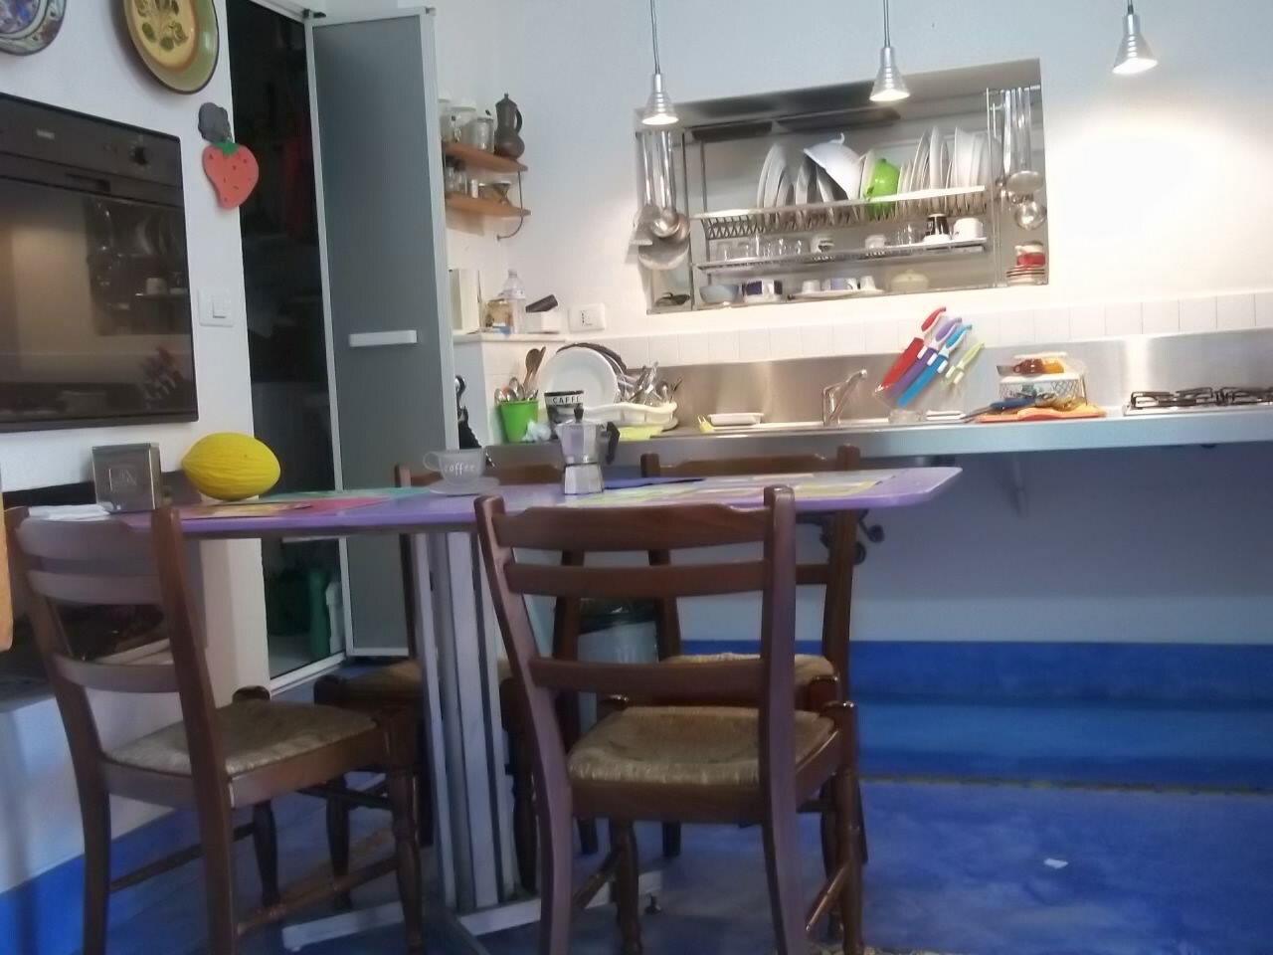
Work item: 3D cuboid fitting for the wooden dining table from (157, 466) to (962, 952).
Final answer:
[{"bbox_3d":[-0.215,0.424,2.389,1.540,0.785,0.630,-2,4,19],"label":"wooden dining table"}]

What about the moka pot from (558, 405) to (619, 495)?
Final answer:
[{"bbox_3d":[-0.082,-0.045,2.260,0.115,0.151,0.080,-3,4,0],"label":"moka pot"}]

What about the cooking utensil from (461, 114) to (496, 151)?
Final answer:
[{"bbox_3d":[-0.465,-1.013,3.901,0.098,0.108,0.098,-3,4,0],"label":"cooking utensil"}]

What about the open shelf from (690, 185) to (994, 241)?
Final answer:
[{"bbox_3d":[0.615,-0.776,3.929,0.852,0.075,0.240,-2,4,19],"label":"open shelf"}]

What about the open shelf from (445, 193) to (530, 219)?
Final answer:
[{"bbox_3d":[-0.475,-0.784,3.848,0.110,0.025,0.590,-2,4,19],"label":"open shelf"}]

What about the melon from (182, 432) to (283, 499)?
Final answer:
[{"bbox_3d":[-0.796,-0.021,2.600,0.192,0.135,0.137,-4,4,-17],"label":"melon"}]

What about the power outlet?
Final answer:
[{"bbox_3d":[-0.152,-0.492,4.083,0.120,0.082,0.012,-2,4,19],"label":"power outlet"}]

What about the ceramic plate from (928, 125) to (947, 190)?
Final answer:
[{"bbox_3d":[0.869,-0.887,3.839,0.030,0.245,0.245,-2,4,19],"label":"ceramic plate"}]

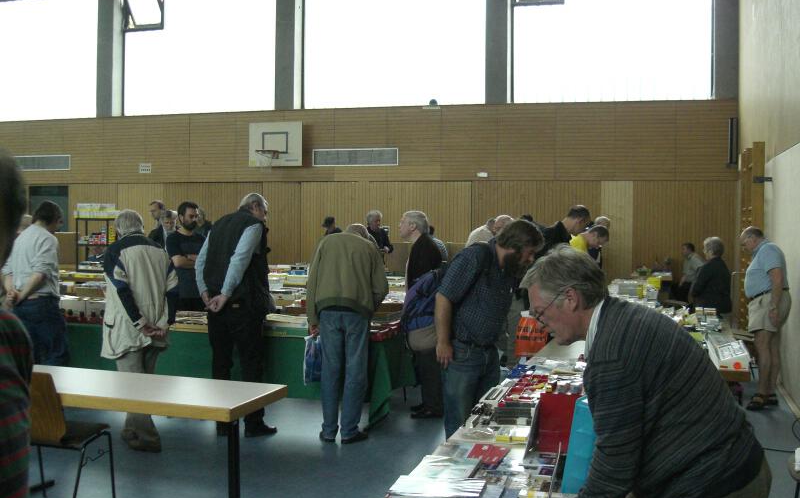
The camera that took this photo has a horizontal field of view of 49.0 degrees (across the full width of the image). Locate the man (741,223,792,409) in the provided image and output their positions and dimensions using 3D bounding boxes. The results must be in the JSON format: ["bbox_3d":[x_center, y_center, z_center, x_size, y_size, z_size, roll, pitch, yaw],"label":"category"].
[{"bbox_3d":[3.371,0.627,8.100,0.460,1.690,0.480,1,2,7],"label":"man"}]

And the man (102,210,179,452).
[{"bbox_3d":[-1.921,0.587,6.500,0.550,1.750,0.430,-1,2,-35],"label":"man"}]

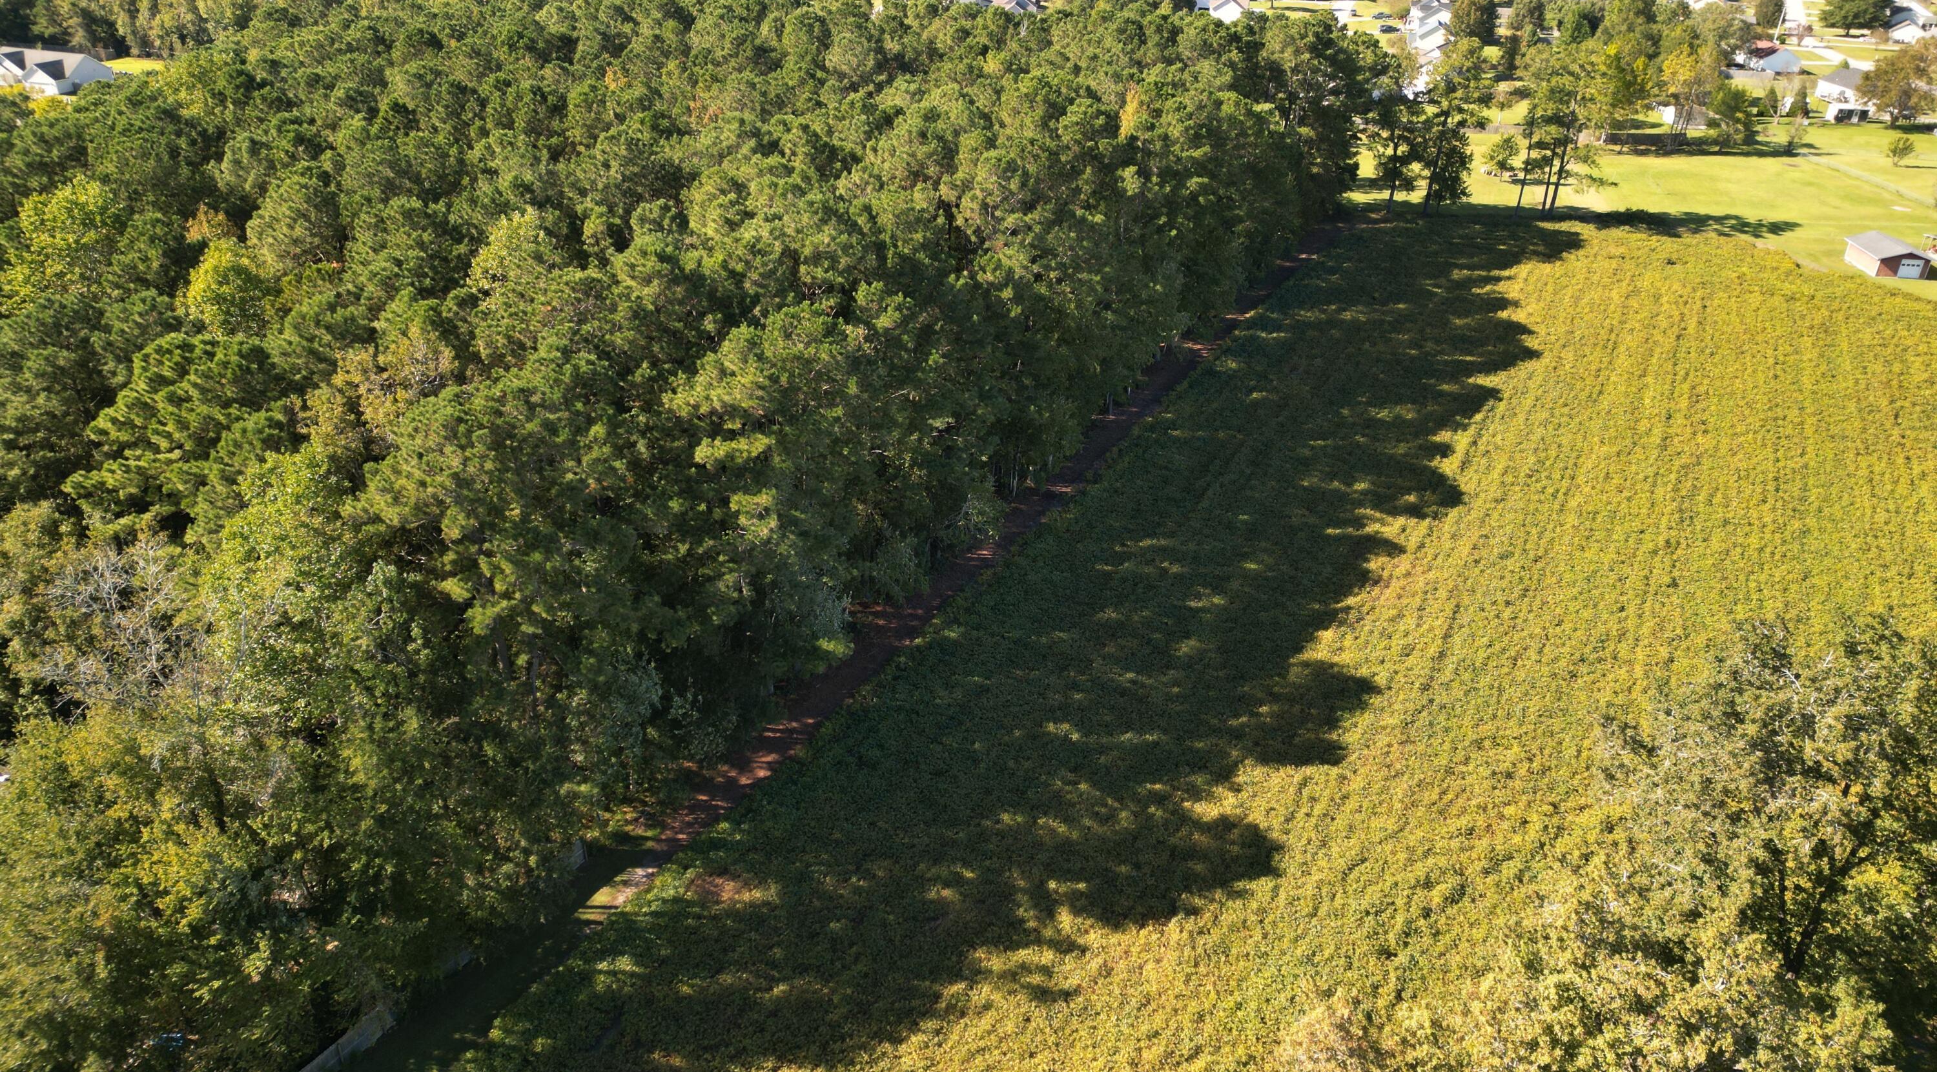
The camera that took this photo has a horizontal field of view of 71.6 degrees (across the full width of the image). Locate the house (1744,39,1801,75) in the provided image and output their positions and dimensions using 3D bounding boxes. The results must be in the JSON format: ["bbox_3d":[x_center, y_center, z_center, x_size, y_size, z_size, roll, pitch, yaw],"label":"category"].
[{"bbox_3d":[174.228,-103.849,289.968,8.406,5.165,13.166,3,29,4],"label":"house"}]

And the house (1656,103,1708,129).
[{"bbox_3d":[126.563,-74.983,236.769,7.089,3.849,8.102,3,29,4],"label":"house"}]

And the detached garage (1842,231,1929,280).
[{"bbox_3d":[110.360,-33.795,161.320,6.077,3.443,7.798,3,29,4],"label":"detached garage"}]

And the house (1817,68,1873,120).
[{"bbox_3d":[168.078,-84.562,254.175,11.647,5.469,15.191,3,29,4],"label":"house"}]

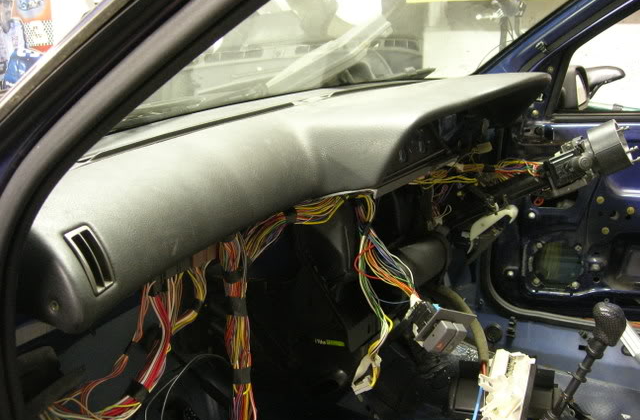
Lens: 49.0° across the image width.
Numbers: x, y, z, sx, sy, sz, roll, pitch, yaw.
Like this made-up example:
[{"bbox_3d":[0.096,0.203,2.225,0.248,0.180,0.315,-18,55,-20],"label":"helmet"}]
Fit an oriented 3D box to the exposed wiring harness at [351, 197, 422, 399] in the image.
[{"bbox_3d":[0.118,0.150,1.250,0.125,0.355,0.110,-5,20,-14],"label":"exposed wiring harness"}]

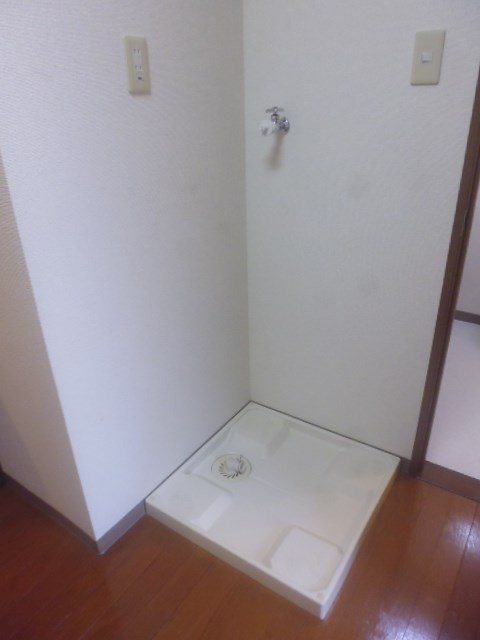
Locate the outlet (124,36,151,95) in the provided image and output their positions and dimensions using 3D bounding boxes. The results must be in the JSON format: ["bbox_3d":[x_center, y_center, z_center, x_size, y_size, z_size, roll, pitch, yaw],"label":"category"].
[{"bbox_3d":[-0.235,-0.600,1.051,0.012,0.116,0.068,15,31,32],"label":"outlet"}]

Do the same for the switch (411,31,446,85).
[{"bbox_3d":[0.457,-0.637,1.083,0.068,0.116,0.012,15,31,32],"label":"switch"}]

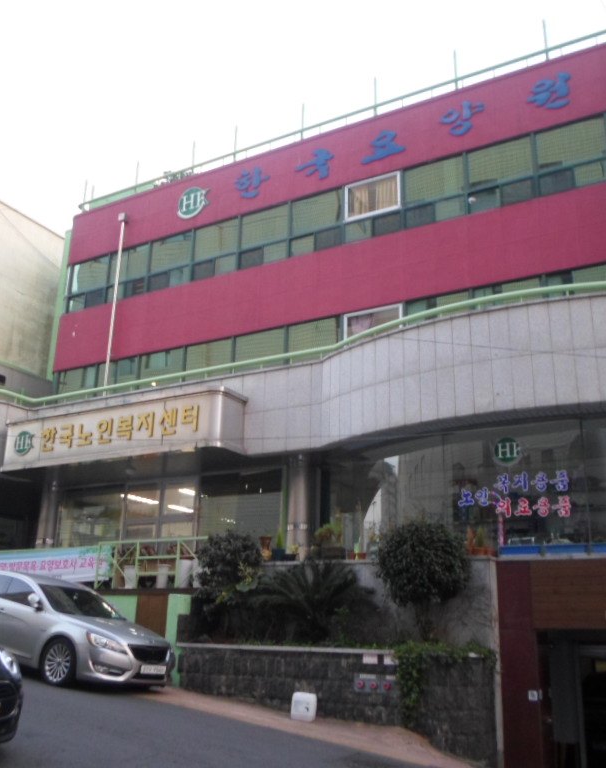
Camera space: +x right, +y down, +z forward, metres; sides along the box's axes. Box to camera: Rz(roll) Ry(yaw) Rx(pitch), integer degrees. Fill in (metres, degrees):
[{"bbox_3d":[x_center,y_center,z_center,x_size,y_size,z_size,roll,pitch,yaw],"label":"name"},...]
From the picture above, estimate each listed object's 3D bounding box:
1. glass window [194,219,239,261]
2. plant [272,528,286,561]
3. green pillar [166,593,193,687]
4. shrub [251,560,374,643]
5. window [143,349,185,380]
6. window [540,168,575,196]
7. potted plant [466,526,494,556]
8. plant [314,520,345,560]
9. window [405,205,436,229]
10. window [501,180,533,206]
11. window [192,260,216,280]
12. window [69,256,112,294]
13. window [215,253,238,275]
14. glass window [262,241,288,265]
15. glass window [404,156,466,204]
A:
[{"bbox_3d":[-2.230,-3.695,18.982,1.333,0.843,0.100,-8,-20,29],"label":"glass window"},{"bbox_3d":[-0.412,2.702,12.447,0.230,0.500,0.230,1,-17,0],"label":"plant"},{"bbox_3d":[-1.997,4.262,12.337,0.320,1.468,0.220,-8,-20,29],"label":"green pillar"},{"bbox_3d":[0.146,3.332,11.329,1.800,1.180,1.500,-8,-19,28],"label":"shrub"},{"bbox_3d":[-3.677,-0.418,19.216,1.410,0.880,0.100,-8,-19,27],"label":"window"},{"bbox_3d":[5.270,-4.177,15.323,0.680,0.520,0.100,-8,-19,27],"label":"window"},{"bbox_3d":[2.606,2.325,10.917,0.380,0.440,0.280,-8,-19,27],"label":"potted plant"},{"bbox_3d":[0.395,2.313,11.008,0.438,0.557,0.381,-8,-20,28],"label":"plant"},{"bbox_3d":[2.552,-3.639,16.109,0.666,0.422,0.100,-8,-20,29],"label":"window"},{"bbox_3d":[4.383,-3.907,15.103,0.656,0.422,0.100,-8,-20,29],"label":"window"},{"bbox_3d":[-2.592,-2.954,19.330,0.737,0.431,0.100,-8,-20,28],"label":"window"},{"bbox_3d":[-6.257,-3.174,21.770,1.487,1.087,0.100,-8,-19,28],"label":"window"},{"bbox_3d":[-1.959,-2.978,18.586,0.666,0.422,0.100,-8,-20,29],"label":"window"},{"bbox_3d":[-0.670,-3.256,18.555,0.729,0.472,0.100,-8,-19,28],"label":"glass window"},{"bbox_3d":[2.860,-4.440,16.186,1.333,0.843,0.100,-8,-20,29],"label":"glass window"}]

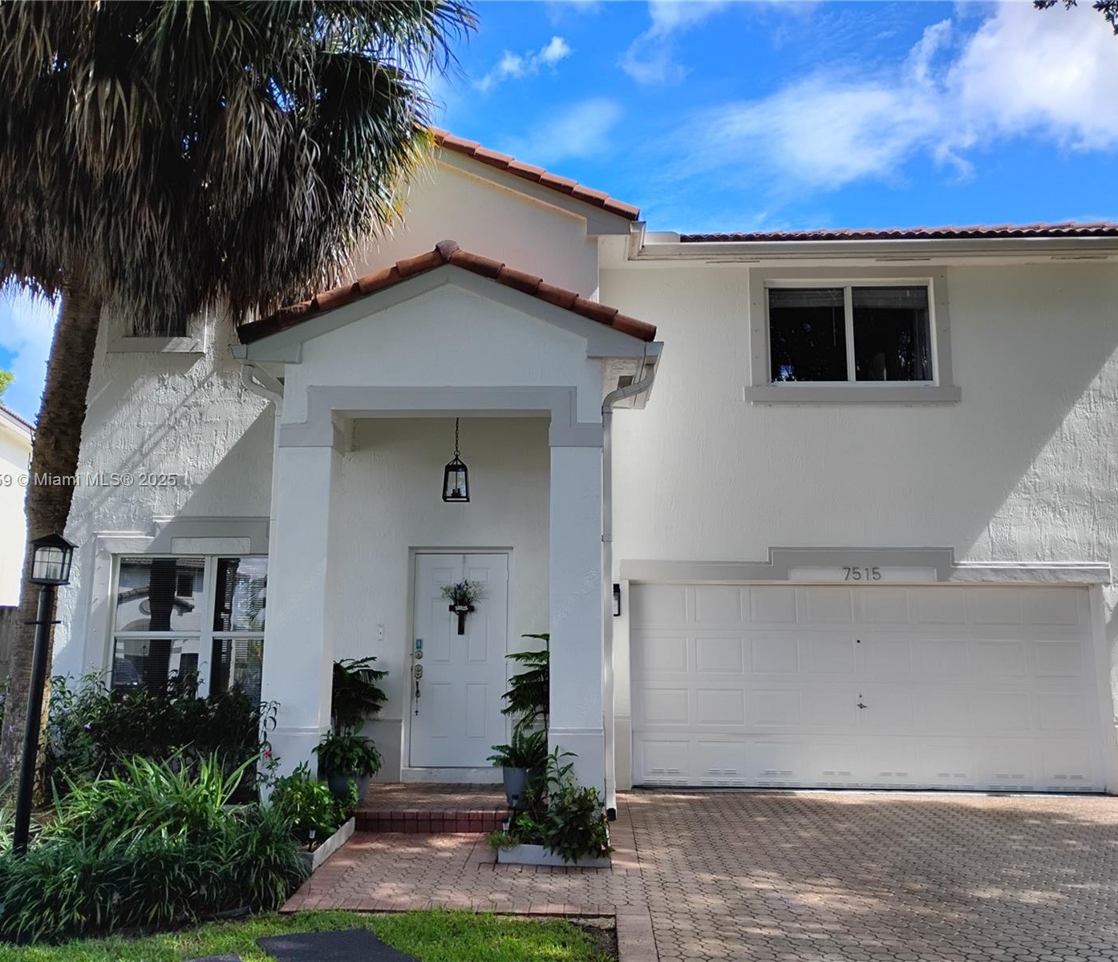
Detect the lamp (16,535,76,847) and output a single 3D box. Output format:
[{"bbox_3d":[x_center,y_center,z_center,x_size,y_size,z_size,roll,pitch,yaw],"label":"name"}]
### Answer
[{"bbox_3d":[-3.566,1.438,7.084,0.250,2.200,0.250,2,-10,-9],"label":"lamp"}]

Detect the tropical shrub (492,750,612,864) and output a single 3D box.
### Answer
[{"bbox_3d":[-0.048,2.231,7.133,0.820,0.700,0.780,0,-10,3],"label":"tropical shrub"}]

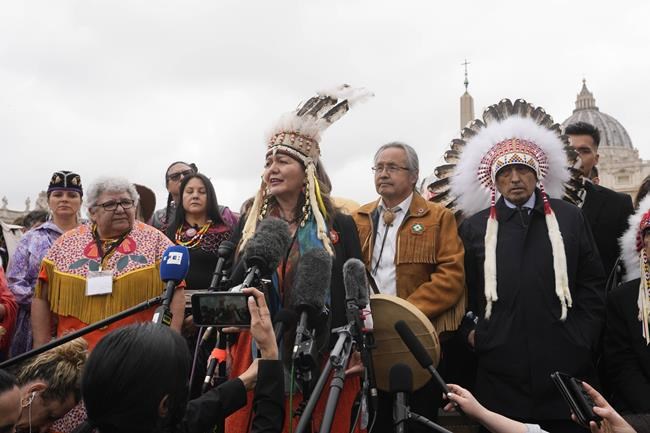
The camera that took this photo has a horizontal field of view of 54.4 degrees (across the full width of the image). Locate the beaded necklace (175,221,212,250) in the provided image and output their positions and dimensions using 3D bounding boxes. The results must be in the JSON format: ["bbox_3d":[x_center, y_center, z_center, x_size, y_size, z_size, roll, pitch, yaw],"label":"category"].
[{"bbox_3d":[-0.595,0.082,2.860,0.170,0.140,0.130,1,-6,-7],"label":"beaded necklace"}]

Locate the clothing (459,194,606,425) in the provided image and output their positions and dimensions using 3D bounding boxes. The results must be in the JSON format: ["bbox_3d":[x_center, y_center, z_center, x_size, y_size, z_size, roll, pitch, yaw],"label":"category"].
[{"bbox_3d":[0.783,0.358,2.430,0.540,0.880,0.350,-1,-6,12],"label":"clothing"}]

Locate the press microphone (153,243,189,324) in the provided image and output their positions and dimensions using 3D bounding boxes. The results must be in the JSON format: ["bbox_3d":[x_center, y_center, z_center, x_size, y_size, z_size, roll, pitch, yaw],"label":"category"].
[{"bbox_3d":[-0.406,0.182,1.670,0.078,0.250,0.078,12,-12,-6],"label":"press microphone"}]

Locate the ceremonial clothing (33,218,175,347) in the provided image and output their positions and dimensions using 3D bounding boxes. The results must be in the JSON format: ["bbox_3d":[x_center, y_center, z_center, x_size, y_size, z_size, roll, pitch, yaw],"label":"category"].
[{"bbox_3d":[-0.843,0.274,2.470,0.540,0.520,0.340,1,-6,-9],"label":"ceremonial clothing"}]

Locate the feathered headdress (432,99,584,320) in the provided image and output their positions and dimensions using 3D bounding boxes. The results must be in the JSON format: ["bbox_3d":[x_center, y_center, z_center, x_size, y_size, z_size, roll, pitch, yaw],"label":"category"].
[{"bbox_3d":[0.695,-0.016,2.460,0.550,0.800,0.360,-1,-6,13],"label":"feathered headdress"}]

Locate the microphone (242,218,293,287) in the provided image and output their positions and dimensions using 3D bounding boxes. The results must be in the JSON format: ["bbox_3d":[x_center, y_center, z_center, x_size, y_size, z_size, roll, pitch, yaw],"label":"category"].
[{"bbox_3d":[-0.163,0.100,1.760,0.100,0.250,0.100,32,-31,0],"label":"microphone"}]

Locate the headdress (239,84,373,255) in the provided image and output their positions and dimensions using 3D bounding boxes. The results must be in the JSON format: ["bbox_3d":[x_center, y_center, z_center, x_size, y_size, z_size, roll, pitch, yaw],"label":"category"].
[{"bbox_3d":[-0.072,-0.163,2.340,0.370,0.580,0.400,-5,-8,37],"label":"headdress"}]

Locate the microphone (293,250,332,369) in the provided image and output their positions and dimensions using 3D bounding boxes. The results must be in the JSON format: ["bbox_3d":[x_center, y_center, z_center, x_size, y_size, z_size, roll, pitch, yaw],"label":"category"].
[{"bbox_3d":[-0.036,0.246,1.690,0.100,0.330,0.110,9,-18,0],"label":"microphone"}]

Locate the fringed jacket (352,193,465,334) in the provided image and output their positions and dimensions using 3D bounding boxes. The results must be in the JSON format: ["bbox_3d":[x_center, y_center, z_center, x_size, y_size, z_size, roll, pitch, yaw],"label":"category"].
[{"bbox_3d":[0.332,0.220,2.780,0.560,0.680,0.340,-2,-7,21],"label":"fringed jacket"}]

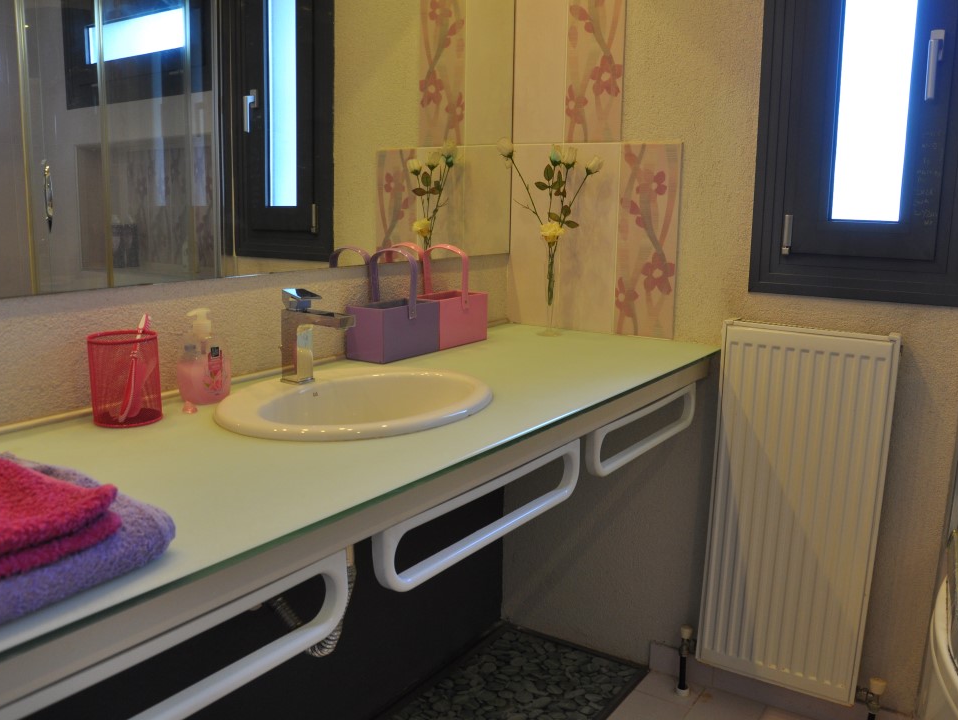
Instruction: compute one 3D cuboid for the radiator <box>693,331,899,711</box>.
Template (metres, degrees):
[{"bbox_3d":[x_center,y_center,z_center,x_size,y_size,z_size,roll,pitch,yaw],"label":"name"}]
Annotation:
[{"bbox_3d":[0.749,0.353,1.934,0.378,0.880,0.100,8,14,35],"label":"radiator"}]

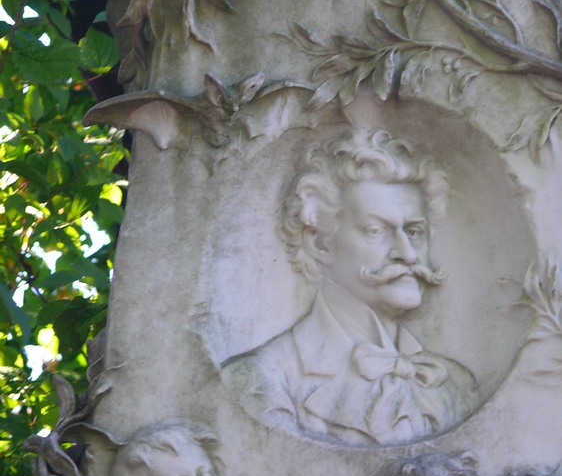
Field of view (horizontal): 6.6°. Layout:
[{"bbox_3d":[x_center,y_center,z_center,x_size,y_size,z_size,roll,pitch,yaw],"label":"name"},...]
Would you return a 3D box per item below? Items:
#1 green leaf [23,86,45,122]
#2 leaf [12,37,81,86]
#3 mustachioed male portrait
[{"bbox_3d":[-0.405,-0.220,8.000,0.036,0.054,0.030,0,-10,0],"label":"green leaf"},{"bbox_3d":[-0.379,-0.285,7.900,0.110,0.070,0.050,0,-10,0],"label":"leaf"},{"bbox_3d":[0.106,0.075,7.600,0.382,0.477,0.140,2,-10,-10],"label":"mustachioed male portrait"}]

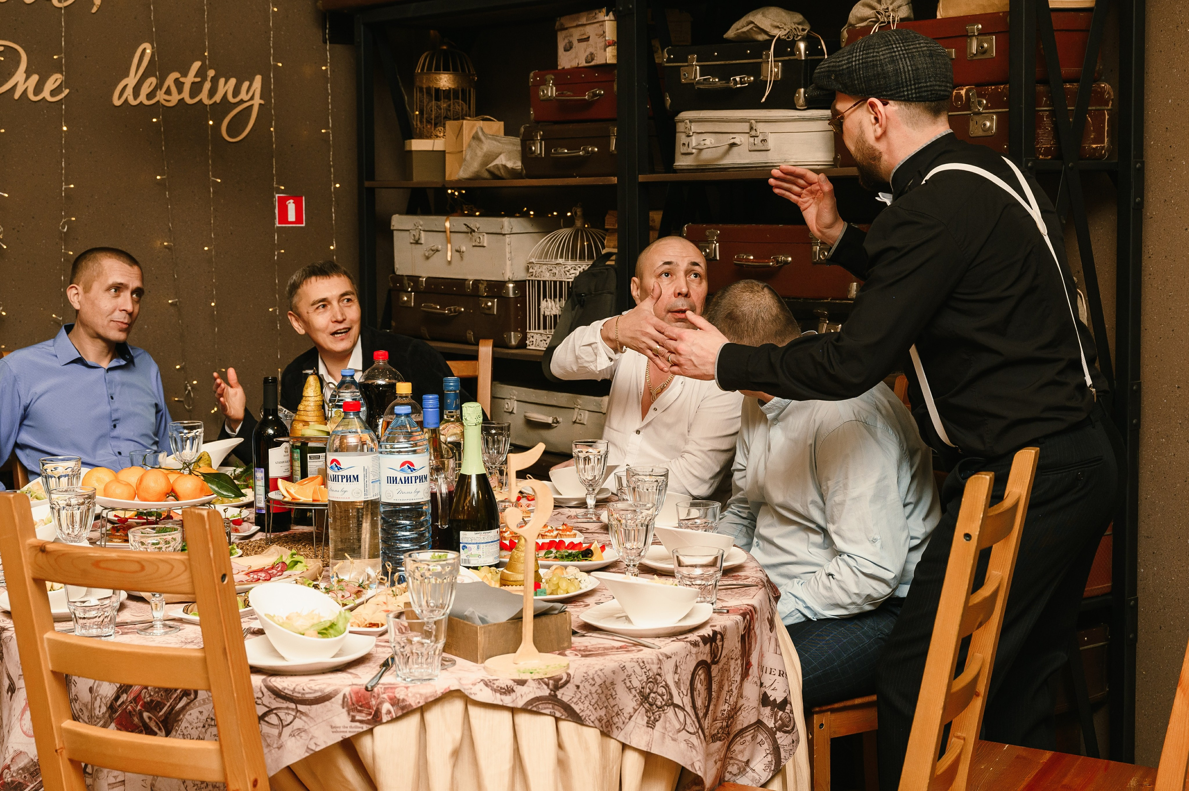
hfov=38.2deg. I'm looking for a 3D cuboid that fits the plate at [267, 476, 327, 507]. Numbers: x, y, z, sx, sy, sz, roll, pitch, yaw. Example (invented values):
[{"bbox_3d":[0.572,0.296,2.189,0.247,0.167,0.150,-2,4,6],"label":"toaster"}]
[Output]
[{"bbox_3d":[-0.532,0.178,3.322,0.210,0.055,0.210,-1,7,0],"label":"plate"}]

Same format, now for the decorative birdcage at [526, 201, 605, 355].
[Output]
[{"bbox_3d":[-0.045,-0.357,5.163,0.231,0.431,0.231,-6,9,-39],"label":"decorative birdcage"}]

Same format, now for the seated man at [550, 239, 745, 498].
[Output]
[{"bbox_3d":[0.097,0.299,4.094,0.560,1.338,0.760,2,6,19],"label":"seated man"}]

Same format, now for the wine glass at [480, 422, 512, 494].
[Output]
[{"bbox_3d":[-0.236,0.148,4.078,0.079,0.161,0.079,0,6,0],"label":"wine glass"}]

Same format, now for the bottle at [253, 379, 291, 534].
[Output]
[{"bbox_3d":[-0.662,0.118,3.512,0.076,0.312,0.076,-3,7,-20],"label":"bottle"}]

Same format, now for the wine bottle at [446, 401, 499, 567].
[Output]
[{"bbox_3d":[-0.223,0.158,3.167,0.089,0.303,0.089,-2,6,-10],"label":"wine bottle"}]

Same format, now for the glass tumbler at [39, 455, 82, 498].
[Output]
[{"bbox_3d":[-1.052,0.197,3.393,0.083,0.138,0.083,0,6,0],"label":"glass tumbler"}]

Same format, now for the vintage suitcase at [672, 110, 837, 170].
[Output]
[{"bbox_3d":[0.471,-0.715,4.864,0.300,0.161,0.410,-6,8,-44],"label":"vintage suitcase"}]

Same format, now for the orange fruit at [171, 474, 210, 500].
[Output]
[{"bbox_3d":[-0.774,0.177,3.280,0.065,0.054,0.065,-1,7,0],"label":"orange fruit"}]

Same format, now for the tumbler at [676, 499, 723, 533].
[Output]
[{"bbox_3d":[0.201,0.254,3.295,0.086,0.091,0.086,0,6,0],"label":"tumbler"}]

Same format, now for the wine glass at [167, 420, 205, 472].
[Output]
[{"bbox_3d":[-0.948,0.143,4.004,0.080,0.157,0.080,-1,7,0],"label":"wine glass"}]

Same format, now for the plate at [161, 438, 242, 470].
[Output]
[{"bbox_3d":[-0.919,0.142,4.020,0.185,0.088,0.160,-1,6,-5],"label":"plate"}]

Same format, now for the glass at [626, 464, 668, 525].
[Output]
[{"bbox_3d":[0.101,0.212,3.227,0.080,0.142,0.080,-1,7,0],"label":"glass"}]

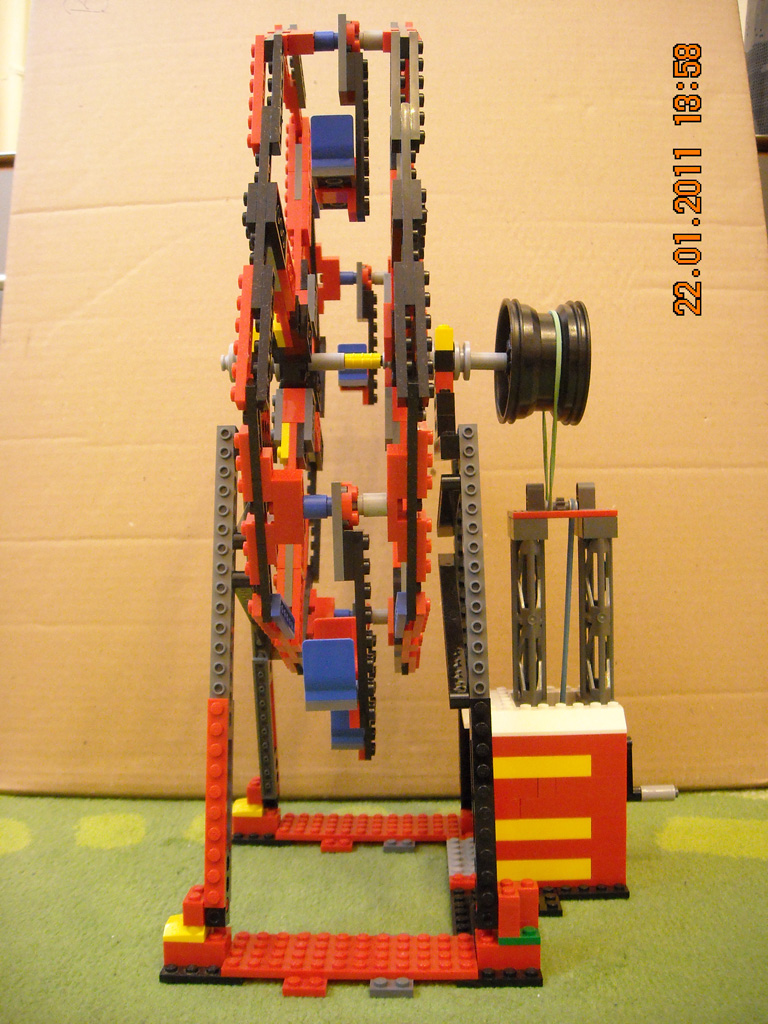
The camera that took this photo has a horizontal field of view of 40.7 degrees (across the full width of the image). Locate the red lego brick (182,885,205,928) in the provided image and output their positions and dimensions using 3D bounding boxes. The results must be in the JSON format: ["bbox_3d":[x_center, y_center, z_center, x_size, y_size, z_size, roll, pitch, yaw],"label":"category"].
[{"bbox_3d":[-0.072,0.151,0.398,0.008,0.011,0.016,0,1,2],"label":"red lego brick"}]

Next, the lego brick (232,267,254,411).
[{"bbox_3d":[-0.046,-0.058,0.343,0.005,0.048,0.008,1,-15,2],"label":"lego brick"}]

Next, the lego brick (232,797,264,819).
[{"bbox_3d":[-0.072,0.158,0.555,0.016,0.007,0.016,0,1,2],"label":"lego brick"}]

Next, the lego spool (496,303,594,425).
[{"bbox_3d":[0.072,-0.068,0.467,0.034,0.056,0.056,1,2,-1],"label":"lego spool"}]

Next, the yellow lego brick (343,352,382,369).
[{"bbox_3d":[-0.009,-0.067,0.461,0.016,0.007,0.007,0,1,2],"label":"yellow lego brick"}]

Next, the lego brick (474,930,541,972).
[{"bbox_3d":[0.047,0.168,0.400,0.024,0.011,0.016,0,1,2],"label":"lego brick"}]

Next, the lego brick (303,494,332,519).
[{"bbox_3d":[-0.023,-0.002,0.352,0.010,0.008,0.008,0,2,2],"label":"lego brick"}]

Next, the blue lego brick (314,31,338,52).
[{"bbox_3d":[-0.023,-0.189,0.416,0.010,0.008,0.008,0,2,2],"label":"blue lego brick"}]

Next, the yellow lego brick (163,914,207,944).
[{"bbox_3d":[-0.076,0.159,0.398,0.016,0.007,0.016,0,1,2],"label":"yellow lego brick"}]

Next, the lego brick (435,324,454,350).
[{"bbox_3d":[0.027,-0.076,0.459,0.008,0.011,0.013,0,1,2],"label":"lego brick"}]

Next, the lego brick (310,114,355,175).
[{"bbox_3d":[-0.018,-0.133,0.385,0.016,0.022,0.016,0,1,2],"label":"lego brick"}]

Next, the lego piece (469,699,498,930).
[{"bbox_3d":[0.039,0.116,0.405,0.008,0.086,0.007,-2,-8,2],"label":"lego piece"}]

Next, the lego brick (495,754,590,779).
[{"bbox_3d":[0.069,0.114,0.466,0.048,0.010,0.008,0,1,2],"label":"lego brick"}]

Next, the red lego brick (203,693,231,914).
[{"bbox_3d":[-0.066,0.114,0.408,0.008,0.080,0.005,0,-8,2],"label":"red lego brick"}]

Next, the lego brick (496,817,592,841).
[{"bbox_3d":[0.069,0.142,0.468,0.048,0.010,0.008,0,1,2],"label":"lego brick"}]

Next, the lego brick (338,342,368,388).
[{"bbox_3d":[-0.017,-0.081,0.567,0.016,0.022,0.016,0,1,2],"label":"lego brick"}]

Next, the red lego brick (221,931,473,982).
[{"bbox_3d":[-0.012,0.171,0.403,0.096,0.005,0.032,0,1,2],"label":"red lego brick"}]

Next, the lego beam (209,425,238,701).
[{"bbox_3d":[-0.065,0.020,0.426,0.008,0.112,0.011,-1,-10,2],"label":"lego beam"}]

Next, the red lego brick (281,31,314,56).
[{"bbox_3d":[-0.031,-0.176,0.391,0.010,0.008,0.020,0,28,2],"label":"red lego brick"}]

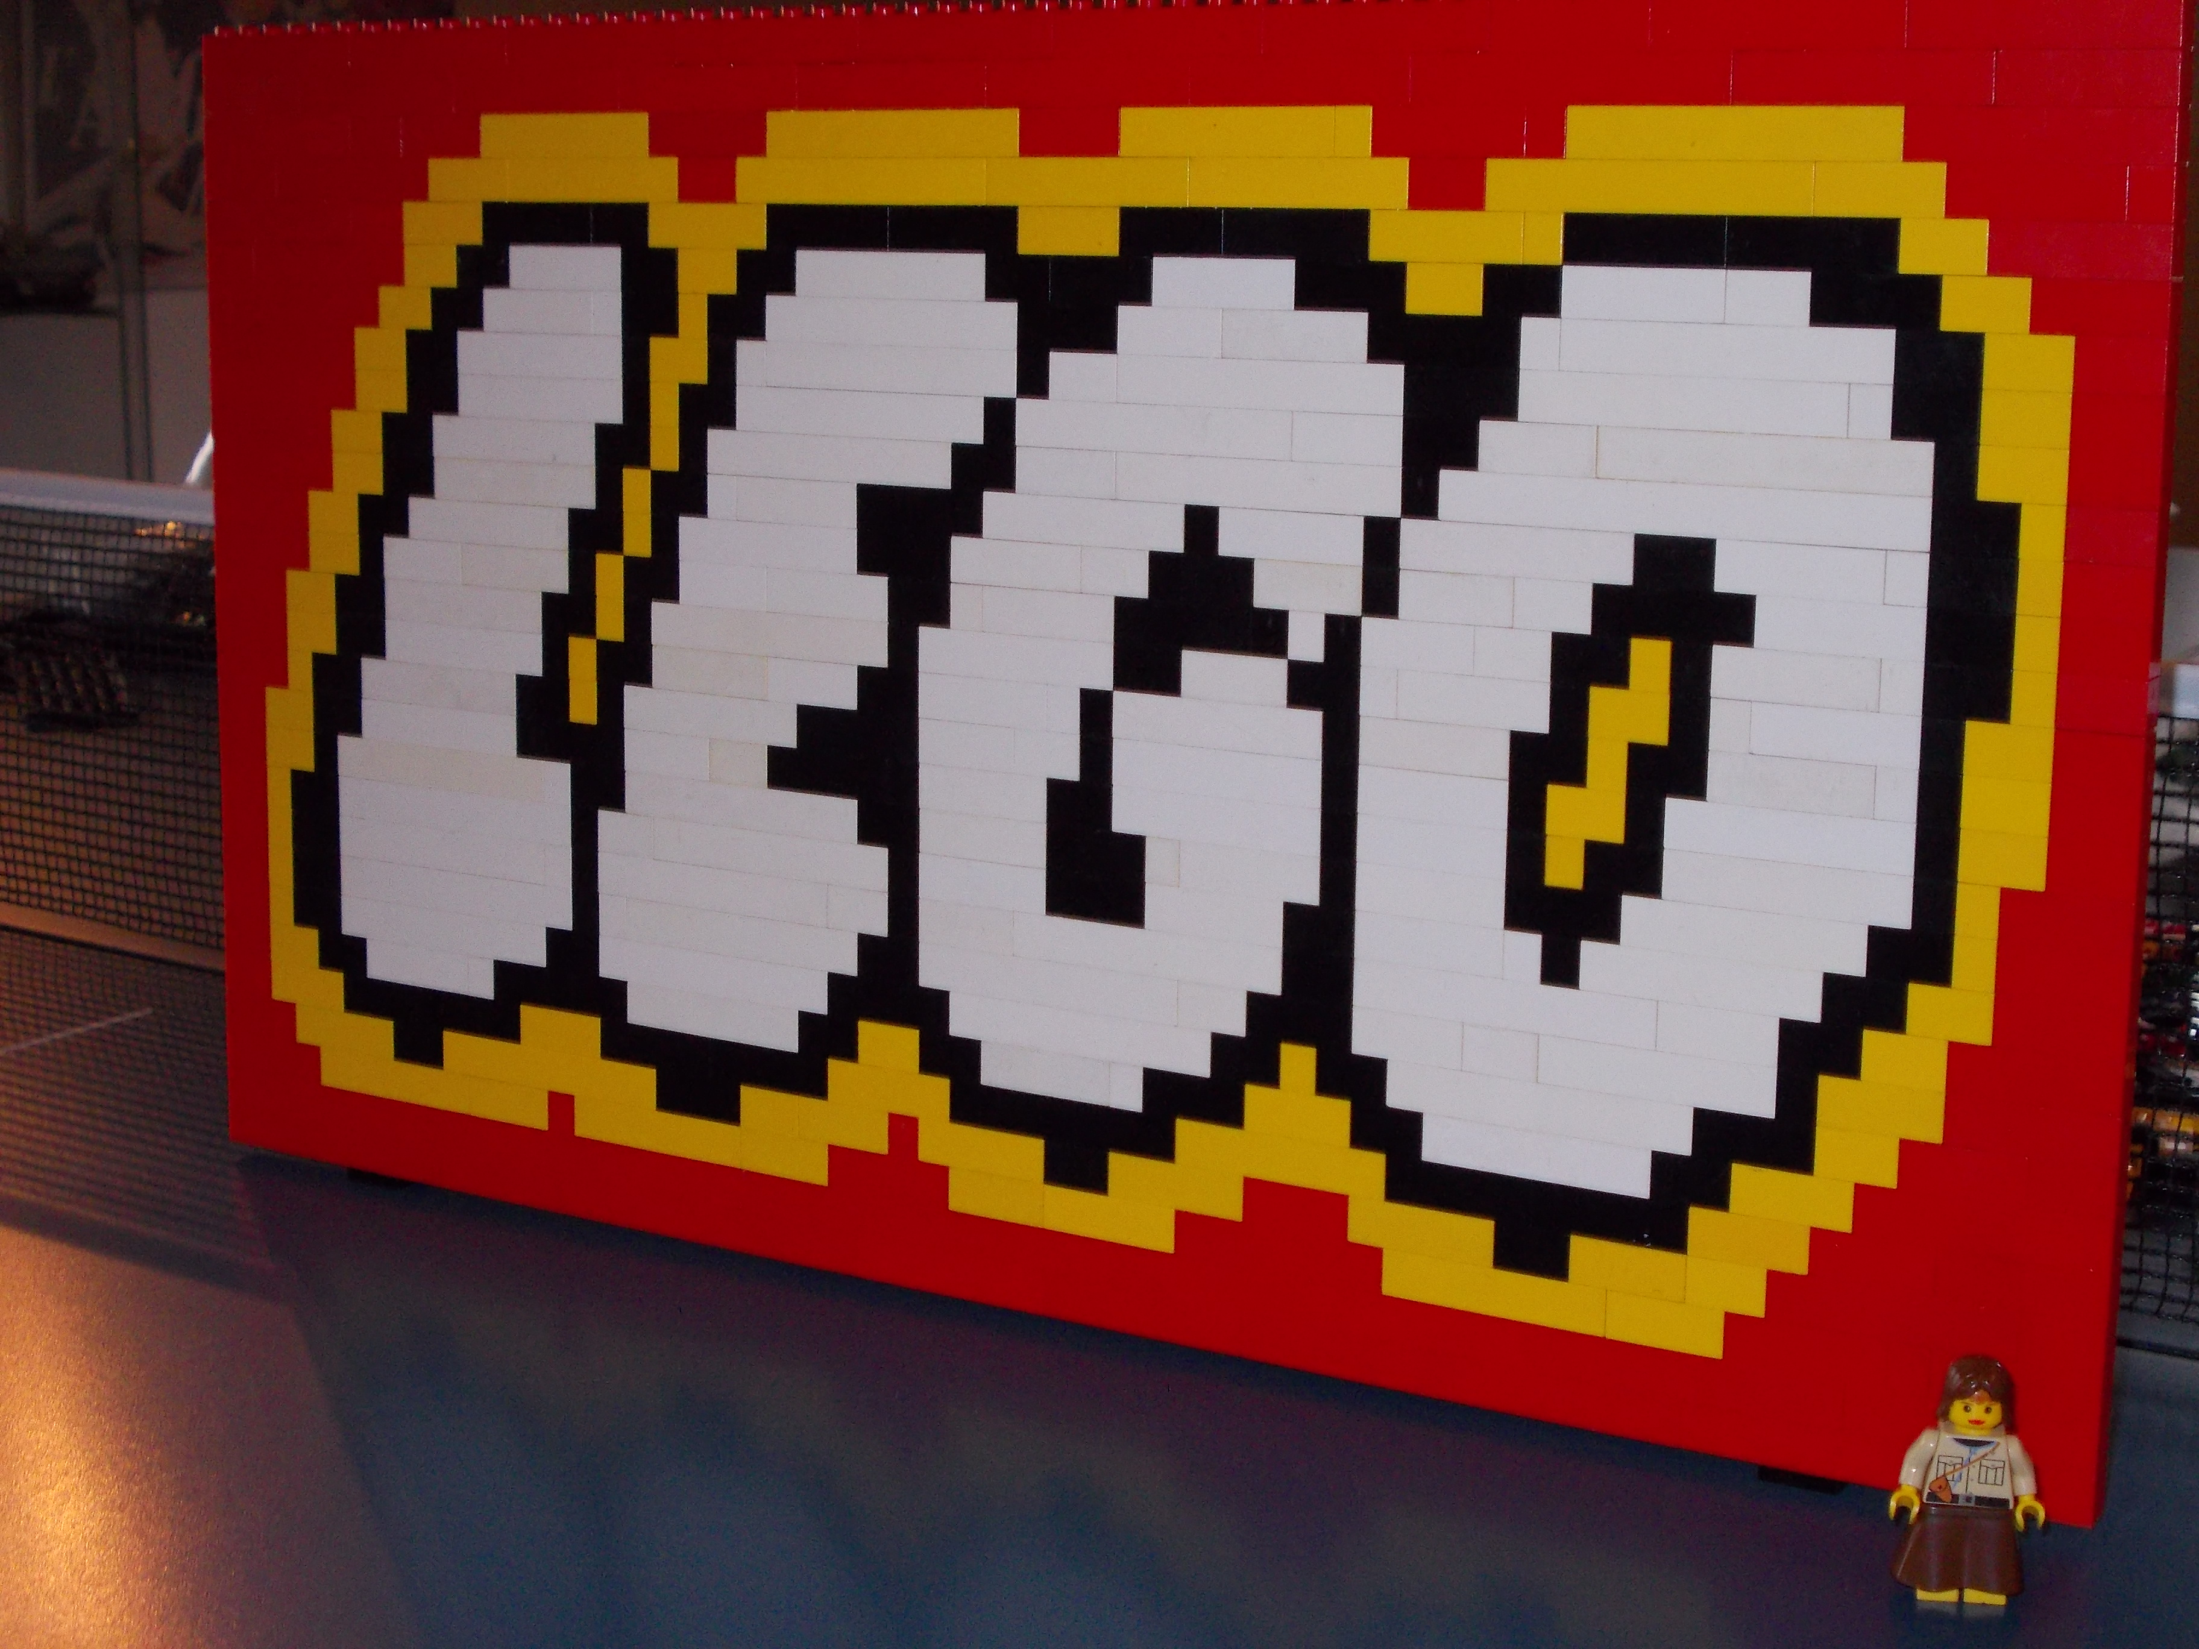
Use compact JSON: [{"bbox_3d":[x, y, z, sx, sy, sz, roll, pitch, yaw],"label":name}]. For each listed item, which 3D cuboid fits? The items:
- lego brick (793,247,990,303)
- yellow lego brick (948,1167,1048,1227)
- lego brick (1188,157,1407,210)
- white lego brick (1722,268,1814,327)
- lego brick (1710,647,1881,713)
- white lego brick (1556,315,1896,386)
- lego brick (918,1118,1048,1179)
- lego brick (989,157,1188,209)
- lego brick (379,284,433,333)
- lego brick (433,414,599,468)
[{"bbox_3d":[-0.041,-0.115,0.675,0.048,0.010,0.008,7,13,31],"label":"lego brick"},{"bbox_3d":[-0.019,0.079,0.698,0.024,0.010,0.008,7,13,31],"label":"yellow lego brick"},{"bbox_3d":[0.040,-0.122,0.621,0.048,0.010,0.008,7,12,31],"label":"lego brick"},{"bbox_3d":[0.121,-0.094,0.579,0.016,0.010,0.008,7,12,31],"label":"white lego brick"},{"bbox_3d":[0.127,-0.027,0.586,0.032,0.010,0.008,7,13,31],"label":"lego brick"},{"bbox_3d":[0.113,-0.085,0.581,0.064,0.010,0.008,7,12,31],"label":"white lego brick"},{"bbox_3d":[-0.023,0.069,0.696,0.032,0.010,0.008,7,12,31],"label":"lego brick"},{"bbox_3d":[-0.001,-0.128,0.645,0.048,0.010,0.008,7,12,31],"label":"lego brick"},{"bbox_3d":[-0.157,-0.119,0.748,0.016,0.010,0.008,7,12,31],"label":"lego brick"},{"bbox_3d":[-0.131,-0.088,0.736,0.048,0.010,0.008,7,12,31],"label":"lego brick"}]

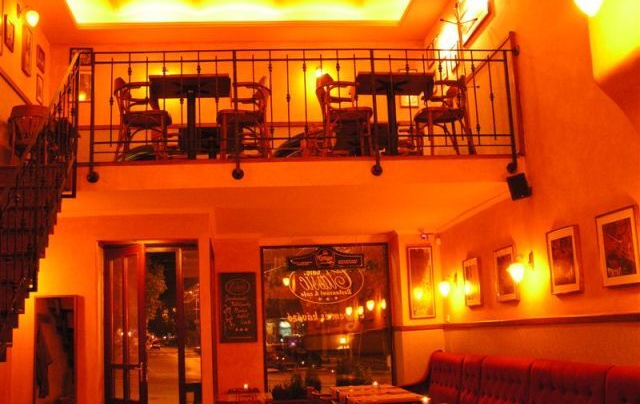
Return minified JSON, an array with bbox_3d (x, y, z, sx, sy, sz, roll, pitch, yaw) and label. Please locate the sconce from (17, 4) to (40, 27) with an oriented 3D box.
[{"bbox_3d":[-2.955,-1.887,7.139,0.215,0.245,0.140,-1,-11,-7],"label":"sconce"}]

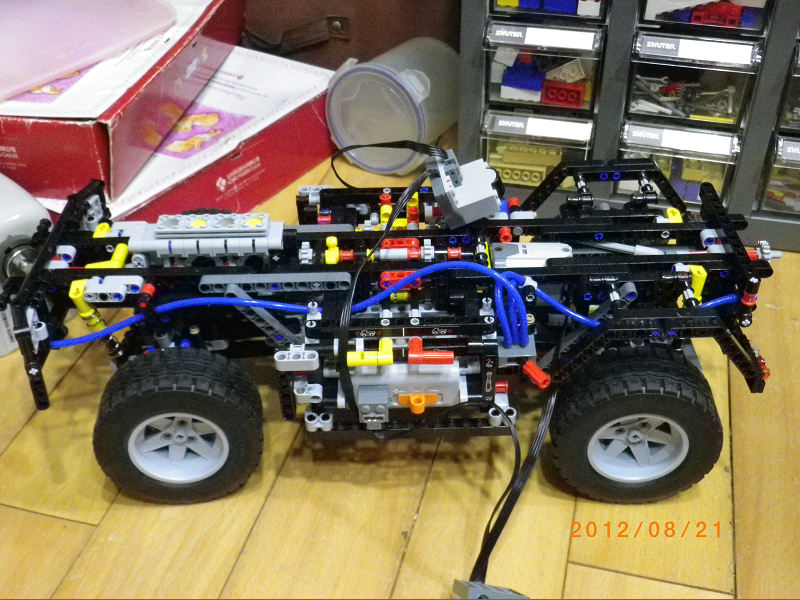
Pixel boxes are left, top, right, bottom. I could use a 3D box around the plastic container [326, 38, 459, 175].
[{"bbox_3d":[0.005,-0.190,0.901,0.107,0.107,0.118,17,37,22],"label":"plastic container"}]

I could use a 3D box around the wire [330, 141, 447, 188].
[{"bbox_3d":[-0.007,-0.085,0.598,0.075,0.047,0.045,0,36,0],"label":"wire"}]

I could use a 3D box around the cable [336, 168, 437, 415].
[{"bbox_3d":[-0.006,-0.011,0.544,0.060,0.086,0.137,0,36,0],"label":"cable"}]

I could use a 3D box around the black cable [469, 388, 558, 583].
[{"bbox_3d":[0.061,0.100,0.522,0.052,0.060,0.084,0,38,1],"label":"black cable"}]

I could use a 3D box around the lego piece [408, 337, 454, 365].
[{"bbox_3d":[0.017,0.027,0.506,0.024,0.008,0.015,0,38,1],"label":"lego piece"}]

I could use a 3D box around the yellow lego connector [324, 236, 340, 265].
[{"bbox_3d":[-0.041,-0.030,0.570,0.008,0.015,0.009,0,38,1],"label":"yellow lego connector"}]

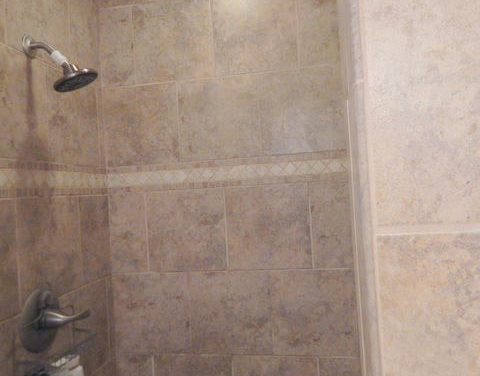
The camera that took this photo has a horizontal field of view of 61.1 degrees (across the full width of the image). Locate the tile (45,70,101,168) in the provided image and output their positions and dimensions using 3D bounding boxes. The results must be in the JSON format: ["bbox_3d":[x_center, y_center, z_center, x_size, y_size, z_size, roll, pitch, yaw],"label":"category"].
[{"bbox_3d":[-0.564,-0.230,1.385,0.010,0.303,0.303,-3,-1,10],"label":"tile"}]

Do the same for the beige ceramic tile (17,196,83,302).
[{"bbox_3d":[-0.567,0.181,1.231,0.010,0.303,0.300,-3,-1,10],"label":"beige ceramic tile"}]

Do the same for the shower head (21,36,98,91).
[{"bbox_3d":[-0.497,-0.360,1.144,0.205,0.166,0.126,-3,0,10],"label":"shower head"}]

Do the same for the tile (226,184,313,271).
[{"bbox_3d":[0.107,0.150,1.518,0.314,0.312,0.012,-3,0,10],"label":"tile"}]

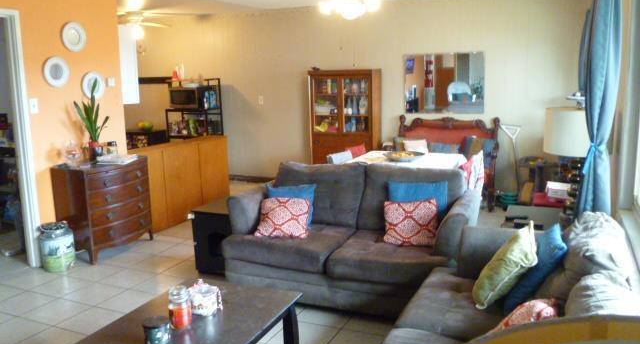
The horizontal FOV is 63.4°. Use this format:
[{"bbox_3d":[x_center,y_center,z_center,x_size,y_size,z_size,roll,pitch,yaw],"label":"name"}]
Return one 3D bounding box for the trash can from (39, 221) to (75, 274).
[{"bbox_3d":[-2.180,0.609,4.273,0.280,0.370,0.280,-1,10,0],"label":"trash can"}]

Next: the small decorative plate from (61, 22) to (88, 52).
[{"bbox_3d":[-2.140,-1.180,4.539,0.030,0.262,0.258,4,11,24],"label":"small decorative plate"}]

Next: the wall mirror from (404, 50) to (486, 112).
[{"bbox_3d":[1.524,-1.089,6.433,0.985,0.737,0.030,4,11,24],"label":"wall mirror"}]

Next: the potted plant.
[{"bbox_3d":[-2.022,-0.442,4.616,0.250,0.720,0.290,4,11,24],"label":"potted plant"}]

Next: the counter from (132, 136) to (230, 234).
[{"bbox_3d":[-1.716,0.093,5.859,0.600,0.860,1.560,4,11,24],"label":"counter"}]

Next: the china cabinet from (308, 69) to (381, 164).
[{"bbox_3d":[0.346,-0.526,6.951,0.880,1.620,0.390,3,10,24],"label":"china cabinet"}]

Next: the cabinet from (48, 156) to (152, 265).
[{"bbox_3d":[-1.924,0.317,4.686,0.420,0.800,0.785,3,11,21],"label":"cabinet"}]

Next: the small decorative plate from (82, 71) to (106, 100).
[{"bbox_3d":[-2.022,-0.782,4.656,0.030,0.245,0.245,3,10,24],"label":"small decorative plate"}]

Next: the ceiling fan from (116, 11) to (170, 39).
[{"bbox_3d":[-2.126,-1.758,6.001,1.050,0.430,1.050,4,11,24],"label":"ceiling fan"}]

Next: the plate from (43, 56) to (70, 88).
[{"bbox_3d":[-2.198,-0.833,4.339,0.025,0.262,0.258,4,11,24],"label":"plate"}]

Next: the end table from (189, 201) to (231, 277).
[{"bbox_3d":[-0.702,0.527,4.337,0.450,0.500,0.580,4,11,24],"label":"end table"}]

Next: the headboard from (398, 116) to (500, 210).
[{"bbox_3d":[1.536,-0.148,6.468,1.260,1.080,0.500,4,11,24],"label":"headboard"}]

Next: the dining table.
[{"bbox_3d":[0.785,0.277,4.920,1.050,0.750,1.270,4,11,24],"label":"dining table"}]

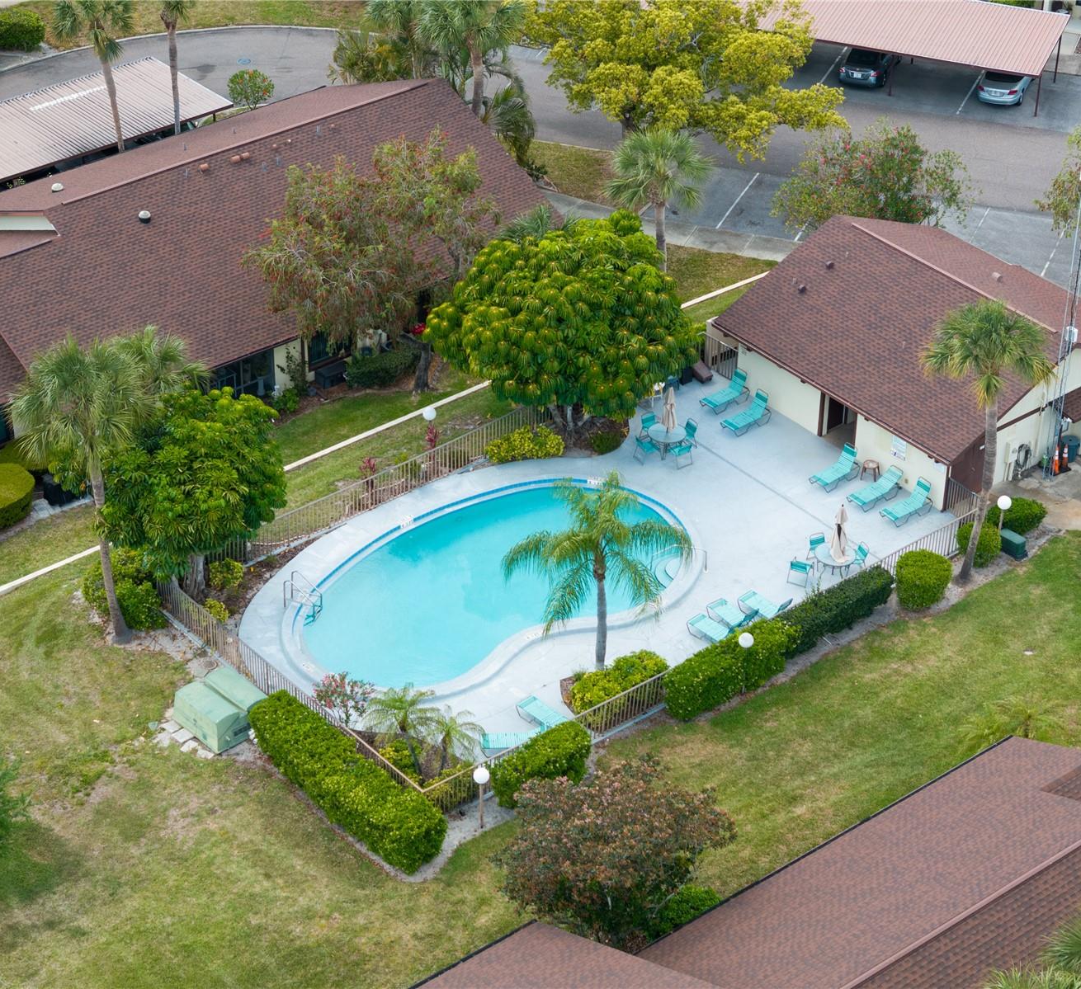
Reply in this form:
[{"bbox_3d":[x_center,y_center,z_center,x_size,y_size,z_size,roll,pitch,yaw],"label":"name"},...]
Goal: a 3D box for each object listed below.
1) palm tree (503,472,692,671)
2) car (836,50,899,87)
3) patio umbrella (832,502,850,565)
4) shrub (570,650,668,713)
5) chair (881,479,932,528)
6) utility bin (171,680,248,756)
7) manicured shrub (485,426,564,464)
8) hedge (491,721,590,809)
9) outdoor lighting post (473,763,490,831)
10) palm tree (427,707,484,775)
[{"bbox_3d":[1.520,2.241,72.322,4.950,6.400,4.700,0,34,0],"label":"palm tree"},{"bbox_3d":[14.136,-18.737,113.115,1.830,1.470,4.850,12,36,17],"label":"car"},{"bbox_3d":[8.629,1.313,77.186,0.520,2.500,0.520,0,34,0],"label":"patio umbrella"},{"bbox_3d":[2.344,5.560,77.544,2.850,0.950,1.500,-24,41,-31],"label":"shrub"},{"bbox_3d":[11.029,0.199,80.187,1.640,0.990,0.650,-24,41,-31],"label":"chair"},{"bbox_3d":[-8.873,5.836,71.888,1.060,1.130,2.050,-24,41,-32],"label":"utility bin"},{"bbox_3d":[-0.549,-1.626,83.498,2.450,0.720,1.050,-5,34,-9],"label":"manicured shrub"},{"bbox_3d":[-0.023,7.468,74.363,2.900,1.330,1.100,-24,41,-31],"label":"hedge"},{"bbox_3d":[-1.499,7.681,68.058,0.420,2.150,0.420,0,34,0],"label":"outdoor lighting post"},{"bbox_3d":[-2.240,6.601,69.703,1.550,2.100,1.550,0,34,0],"label":"palm tree"}]

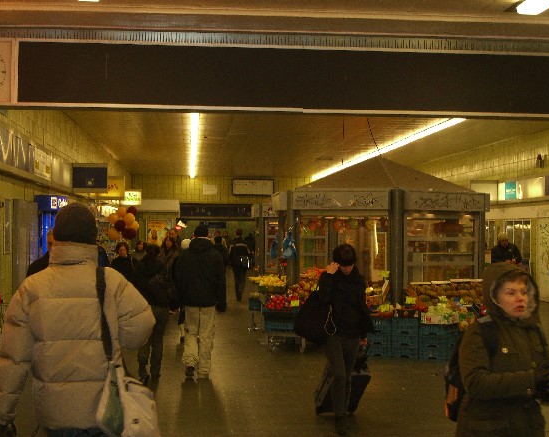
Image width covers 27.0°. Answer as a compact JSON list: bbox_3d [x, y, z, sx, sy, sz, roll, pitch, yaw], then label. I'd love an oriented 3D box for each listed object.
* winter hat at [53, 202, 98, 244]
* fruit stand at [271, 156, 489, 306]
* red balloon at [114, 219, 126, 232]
[{"bbox_3d":[-0.895,0.022,5.150,0.200,0.185,0.235,1,-1,-4],"label":"winter hat"},{"bbox_3d":[1.664,0.463,18.698,3.400,2.950,3.600,1,-1,-4],"label":"fruit stand"},{"bbox_3d":[-3.171,0.154,23.500,0.240,0.260,0.240,1,-1,-4],"label":"red balloon"}]

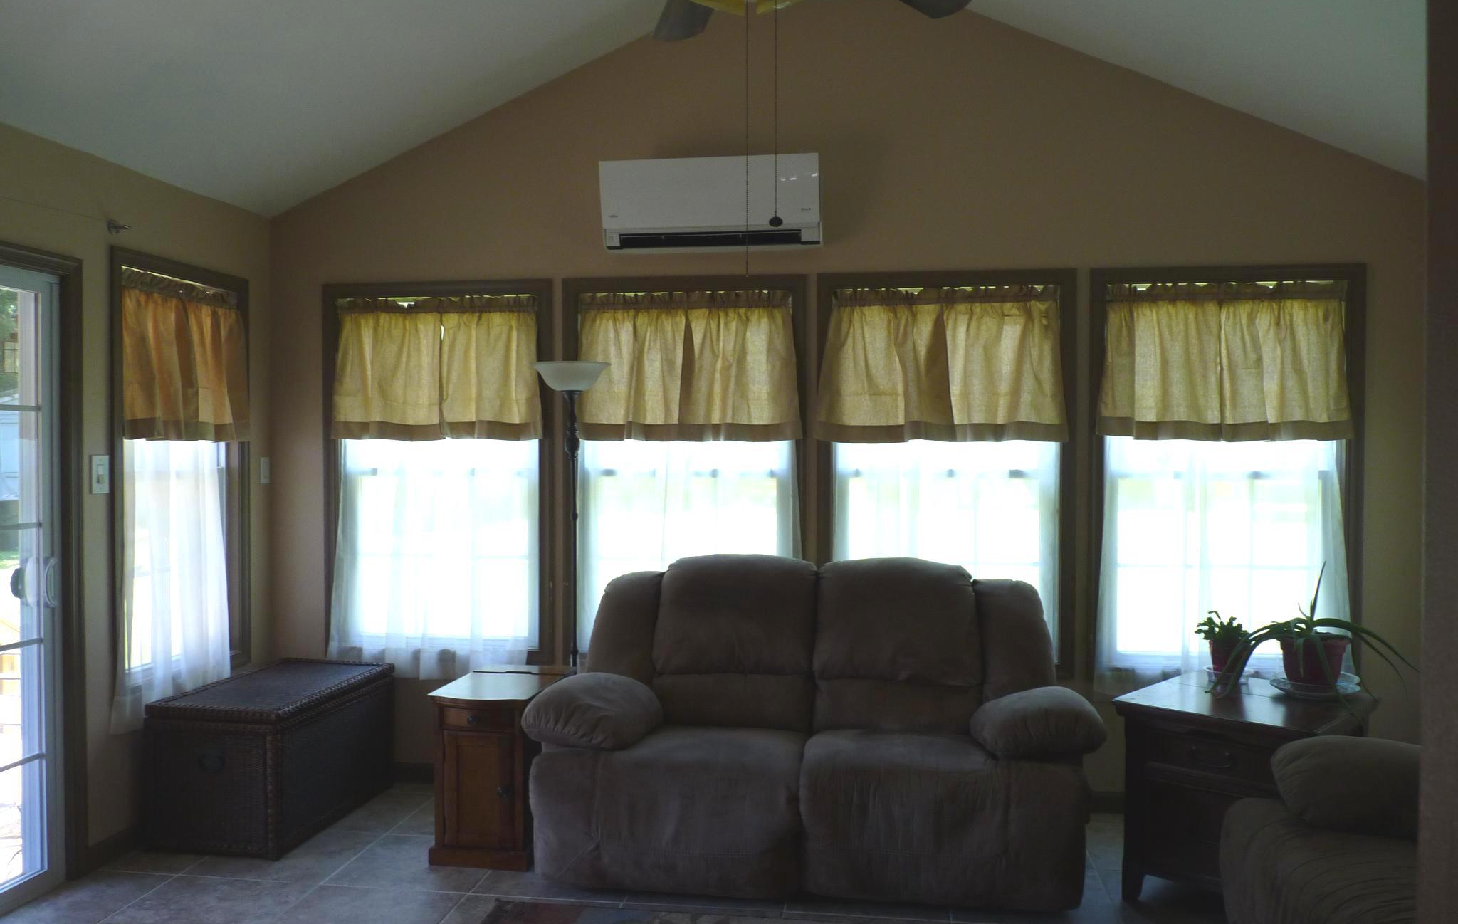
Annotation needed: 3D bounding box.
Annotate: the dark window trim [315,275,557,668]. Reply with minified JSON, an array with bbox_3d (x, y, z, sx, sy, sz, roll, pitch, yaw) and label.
[{"bbox_3d":[-1.241,0.040,4.849,1.018,1.619,0.100,0,1,8],"label":"dark window trim"}]

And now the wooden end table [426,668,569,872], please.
[{"bbox_3d":[-0.818,1.087,4.075,0.378,0.604,0.585,0,1,8],"label":"wooden end table"}]

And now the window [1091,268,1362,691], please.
[{"bbox_3d":[1.916,0.050,4.386,1.018,1.619,0.100,0,1,8],"label":"window"}]

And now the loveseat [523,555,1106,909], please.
[{"bbox_3d":[0.287,0.871,4.035,1.880,1.040,0.980,0,1,8],"label":"loveseat"}]

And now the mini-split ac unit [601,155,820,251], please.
[{"bbox_3d":[-0.065,-1.027,4.541,0.870,0.325,0.215,0,1,8],"label":"mini-split ac unit"}]

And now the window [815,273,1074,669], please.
[{"bbox_3d":[0.863,0.047,4.541,1.018,1.619,0.100,0,1,8],"label":"window"}]

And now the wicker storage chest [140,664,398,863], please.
[{"bbox_3d":[-1.737,1.117,4.396,0.514,0.532,0.876,0,1,8],"label":"wicker storage chest"}]

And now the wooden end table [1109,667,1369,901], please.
[{"bbox_3d":[1.632,1.074,3.593,0.595,0.650,0.615,1,1,44],"label":"wooden end table"}]

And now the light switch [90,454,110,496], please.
[{"bbox_3d":[-2.138,0.044,3.885,0.017,0.131,0.084,0,1,8],"label":"light switch"}]

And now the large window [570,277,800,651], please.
[{"bbox_3d":[-0.183,0.043,4.694,1.018,1.619,0.100,0,1,8],"label":"large window"}]

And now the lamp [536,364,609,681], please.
[{"bbox_3d":[-0.620,0.489,4.527,0.310,1.785,0.310,0,1,8],"label":"lamp"}]

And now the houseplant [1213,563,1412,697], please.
[{"bbox_3d":[1.845,0.537,3.630,0.600,0.425,0.440,0,1,8],"label":"houseplant"}]

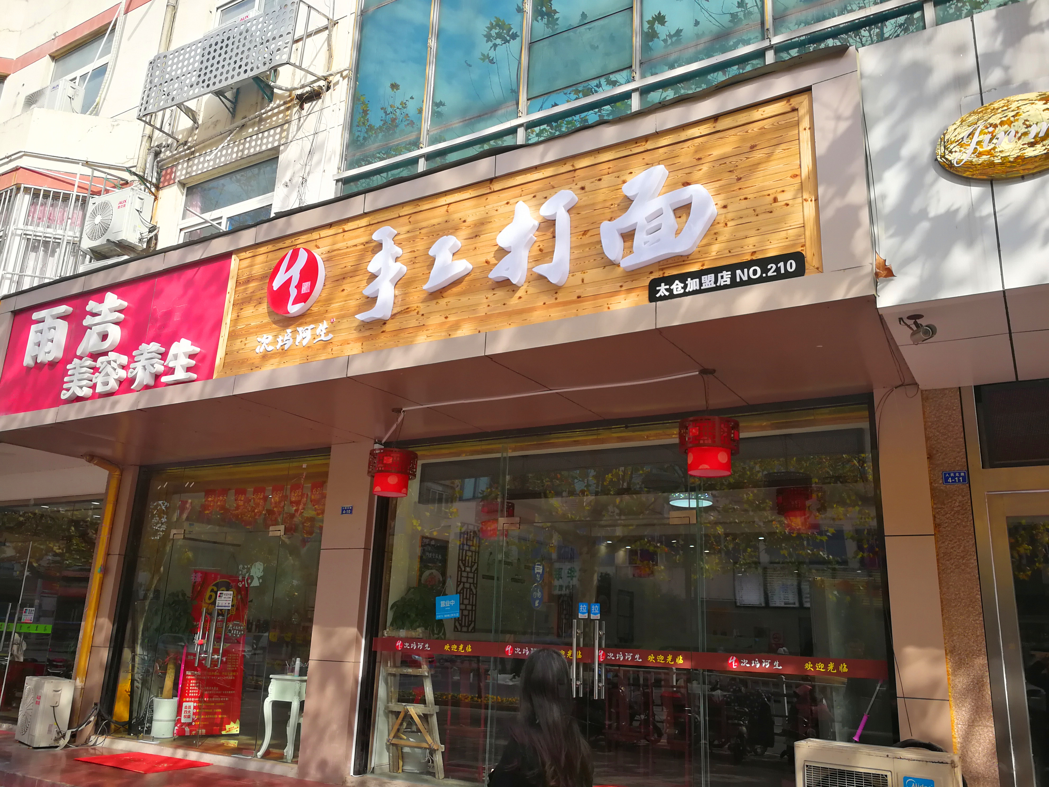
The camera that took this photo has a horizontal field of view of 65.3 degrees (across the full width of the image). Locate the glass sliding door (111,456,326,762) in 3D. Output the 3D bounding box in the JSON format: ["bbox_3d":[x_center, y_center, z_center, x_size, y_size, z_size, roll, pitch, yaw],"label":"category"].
[{"bbox_3d":[-3.256,2.148,8.661,2.950,2.960,0.100,-7,-18,30],"label":"glass sliding door"}]

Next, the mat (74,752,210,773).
[{"bbox_3d":[-3.703,3.548,7.893,1.114,0.018,0.640,-7,-18,30],"label":"mat"}]

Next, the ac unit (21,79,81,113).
[{"bbox_3d":[-5.522,-3.266,9.544,0.750,0.560,0.270,-6,-18,28],"label":"ac unit"}]

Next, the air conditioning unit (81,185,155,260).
[{"bbox_3d":[-4.318,-1.803,8.668,0.710,0.580,0.275,-6,-17,27],"label":"air conditioning unit"}]

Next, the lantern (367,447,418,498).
[{"bbox_3d":[-1.049,0.641,6.497,0.385,0.335,0.385,2,-16,1],"label":"lantern"}]

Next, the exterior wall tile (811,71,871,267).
[{"bbox_3d":[1.654,-1.161,4.281,0.231,1.109,0.040,-7,-18,30],"label":"exterior wall tile"}]

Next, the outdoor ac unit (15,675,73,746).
[{"bbox_3d":[-4.915,3.246,8.389,0.285,0.615,0.720,16,-21,-41],"label":"outdoor ac unit"}]

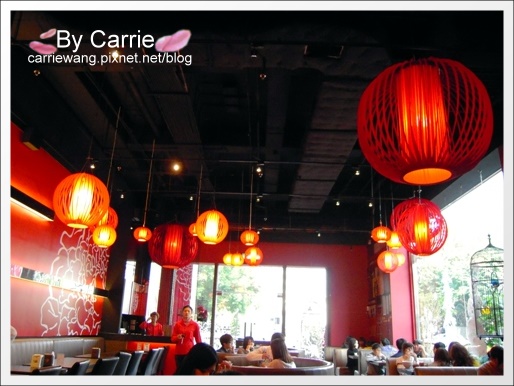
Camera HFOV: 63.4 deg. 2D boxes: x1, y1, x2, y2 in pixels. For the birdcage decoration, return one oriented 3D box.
[{"bbox_3d":[2.785,1.083,4.897,0.490,1.200,0.490,2,-18,1],"label":"birdcage decoration"}]

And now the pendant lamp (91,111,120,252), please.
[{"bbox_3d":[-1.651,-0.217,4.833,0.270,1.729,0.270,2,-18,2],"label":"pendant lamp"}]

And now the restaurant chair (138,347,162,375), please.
[{"bbox_3d":[-1.934,2.972,6.660,0.550,0.880,0.460,2,-18,1],"label":"restaurant chair"}]

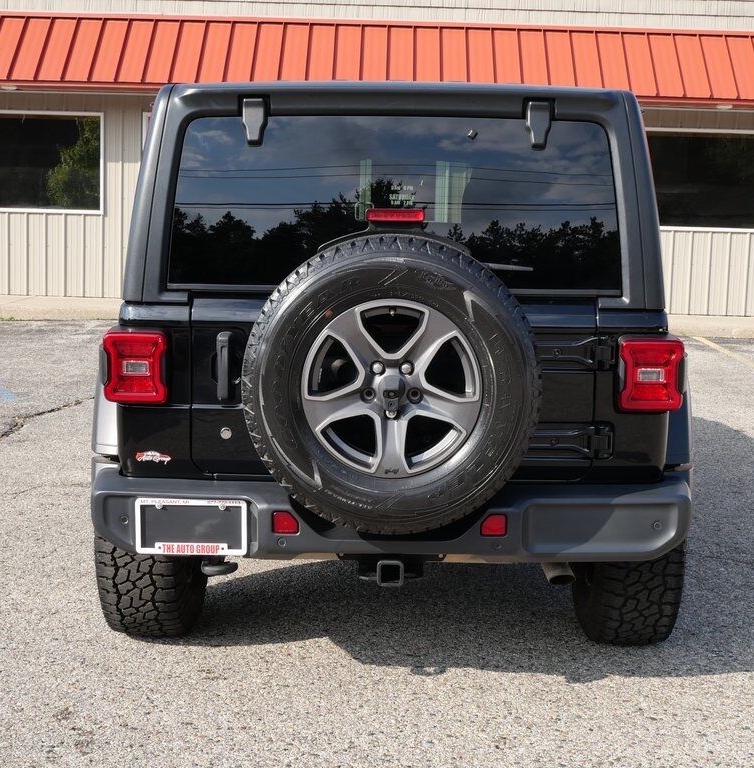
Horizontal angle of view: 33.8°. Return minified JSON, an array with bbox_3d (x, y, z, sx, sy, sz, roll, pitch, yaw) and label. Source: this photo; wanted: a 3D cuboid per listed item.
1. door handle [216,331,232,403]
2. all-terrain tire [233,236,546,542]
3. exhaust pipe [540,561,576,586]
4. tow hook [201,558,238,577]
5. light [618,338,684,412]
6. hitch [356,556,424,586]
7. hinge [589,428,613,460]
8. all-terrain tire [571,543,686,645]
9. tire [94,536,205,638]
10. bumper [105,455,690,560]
[{"bbox_3d":[-0.439,-0.050,3.567,0.045,0.203,0.060,1,6,0],"label":"door handle"},{"bbox_3d":[0.041,0.002,3.351,0.800,0.800,0.252,1,6,0],"label":"all-terrain tire"},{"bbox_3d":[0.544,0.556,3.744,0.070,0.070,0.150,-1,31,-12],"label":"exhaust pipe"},{"bbox_3d":[-0.462,0.538,3.643,0.103,0.045,0.110,1,6,0],"label":"tow hook"},{"bbox_3d":[0.785,-0.024,3.573,0.182,0.205,0.120,1,6,0],"label":"light"},{"bbox_3d":[0.037,0.528,3.568,0.183,0.085,0.170,1,6,0],"label":"hitch"},{"bbox_3d":[0.653,0.172,3.618,0.070,0.088,0.050,1,6,0],"label":"hinge"},{"bbox_3d":[0.838,0.482,4.303,0.270,0.812,0.815,1,6,0],"label":"all-terrain tire"},{"bbox_3d":[-0.757,0.460,4.232,0.250,0.790,0.790,1,6,0],"label":"tire"},{"bbox_3d":[0.042,0.368,3.611,1.725,0.220,0.310,1,6,0],"label":"bumper"}]

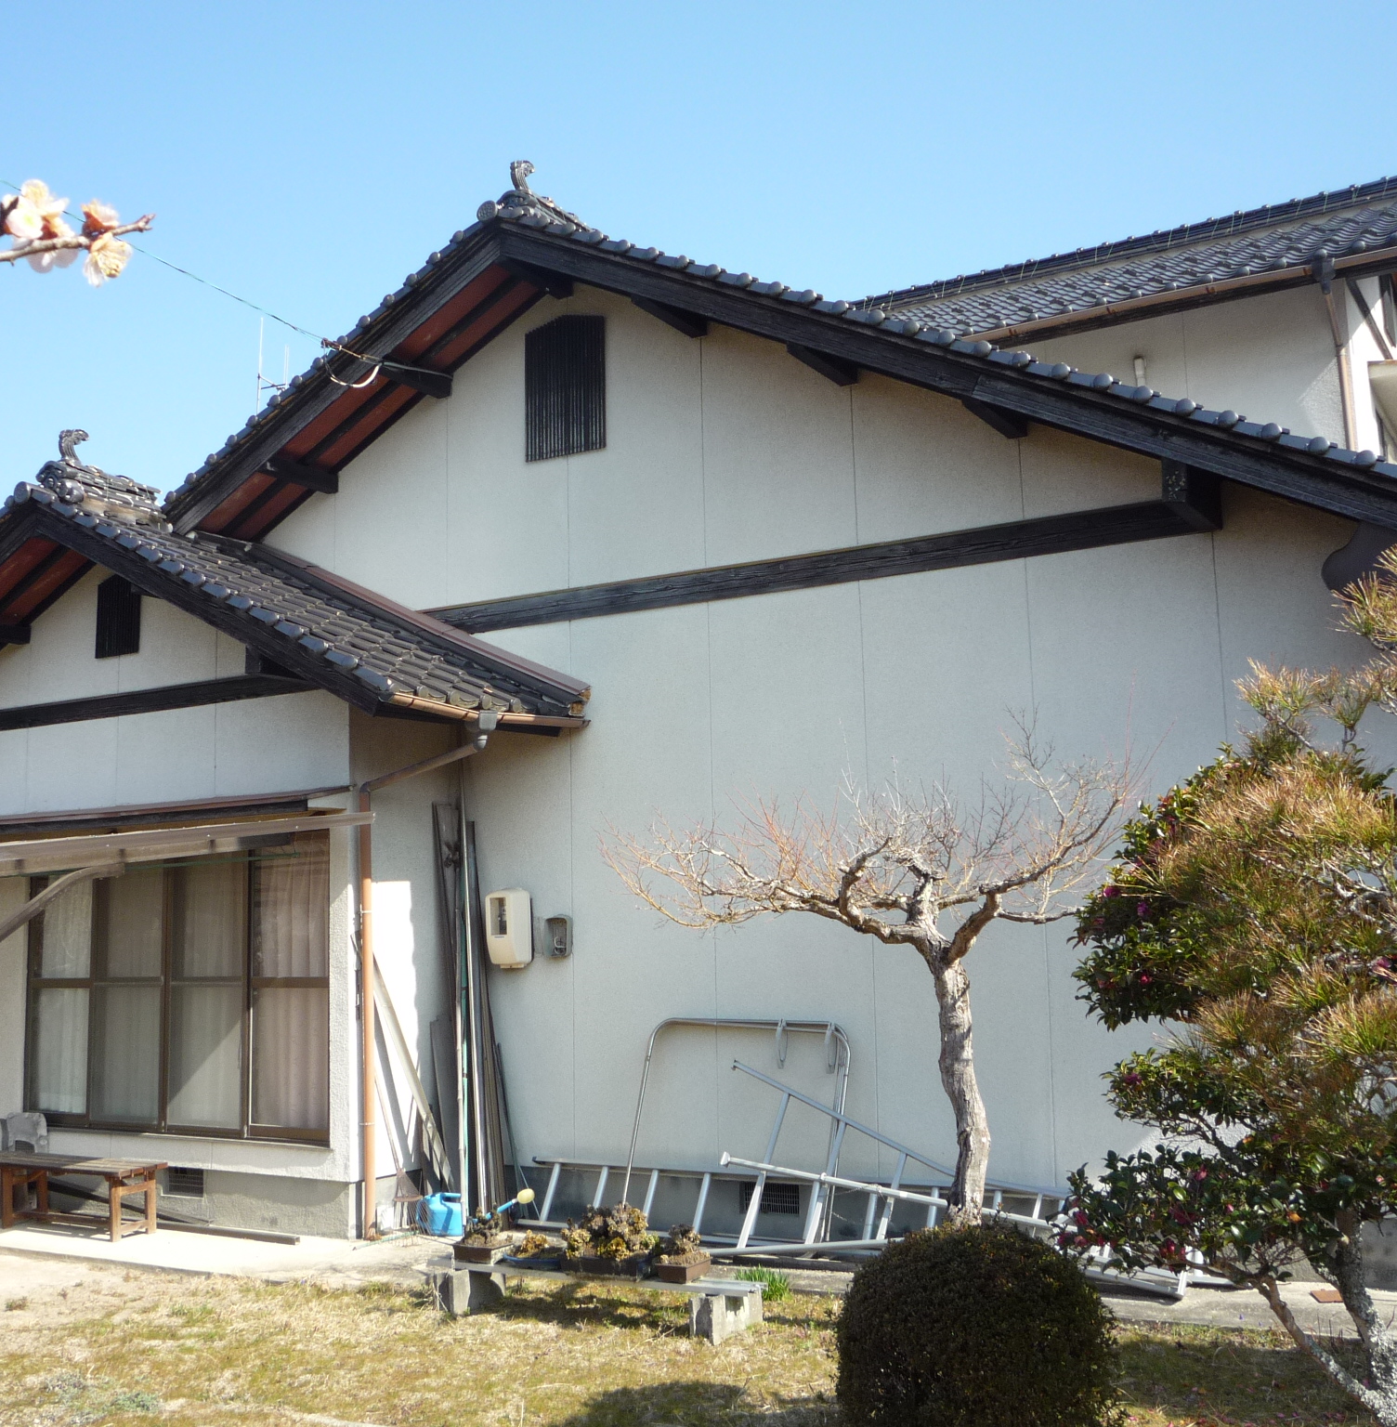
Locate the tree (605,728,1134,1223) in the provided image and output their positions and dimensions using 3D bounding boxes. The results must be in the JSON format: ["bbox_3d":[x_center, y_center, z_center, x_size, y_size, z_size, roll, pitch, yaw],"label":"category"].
[{"bbox_3d":[0.725,1.346,7.019,2.049,2.477,1.664,-2,-8,5],"label":"tree"}]

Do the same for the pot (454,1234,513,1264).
[{"bbox_3d":[-0.999,2.497,7.658,0.250,0.083,0.187,-6,-9,30],"label":"pot"}]

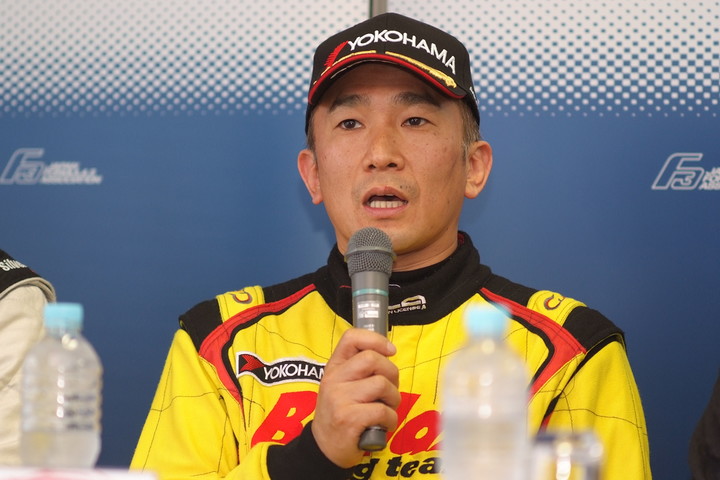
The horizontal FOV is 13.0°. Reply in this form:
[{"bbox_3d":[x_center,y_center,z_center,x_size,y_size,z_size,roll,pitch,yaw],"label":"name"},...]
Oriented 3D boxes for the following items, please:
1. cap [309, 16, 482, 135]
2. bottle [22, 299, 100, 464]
[{"bbox_3d":[0.027,-0.175,3.160,0.176,0.130,0.265,-4,-15,6],"label":"cap"},{"bbox_3d":[-0.245,0.156,2.610,0.067,0.208,0.067,1,-2,0],"label":"bottle"}]

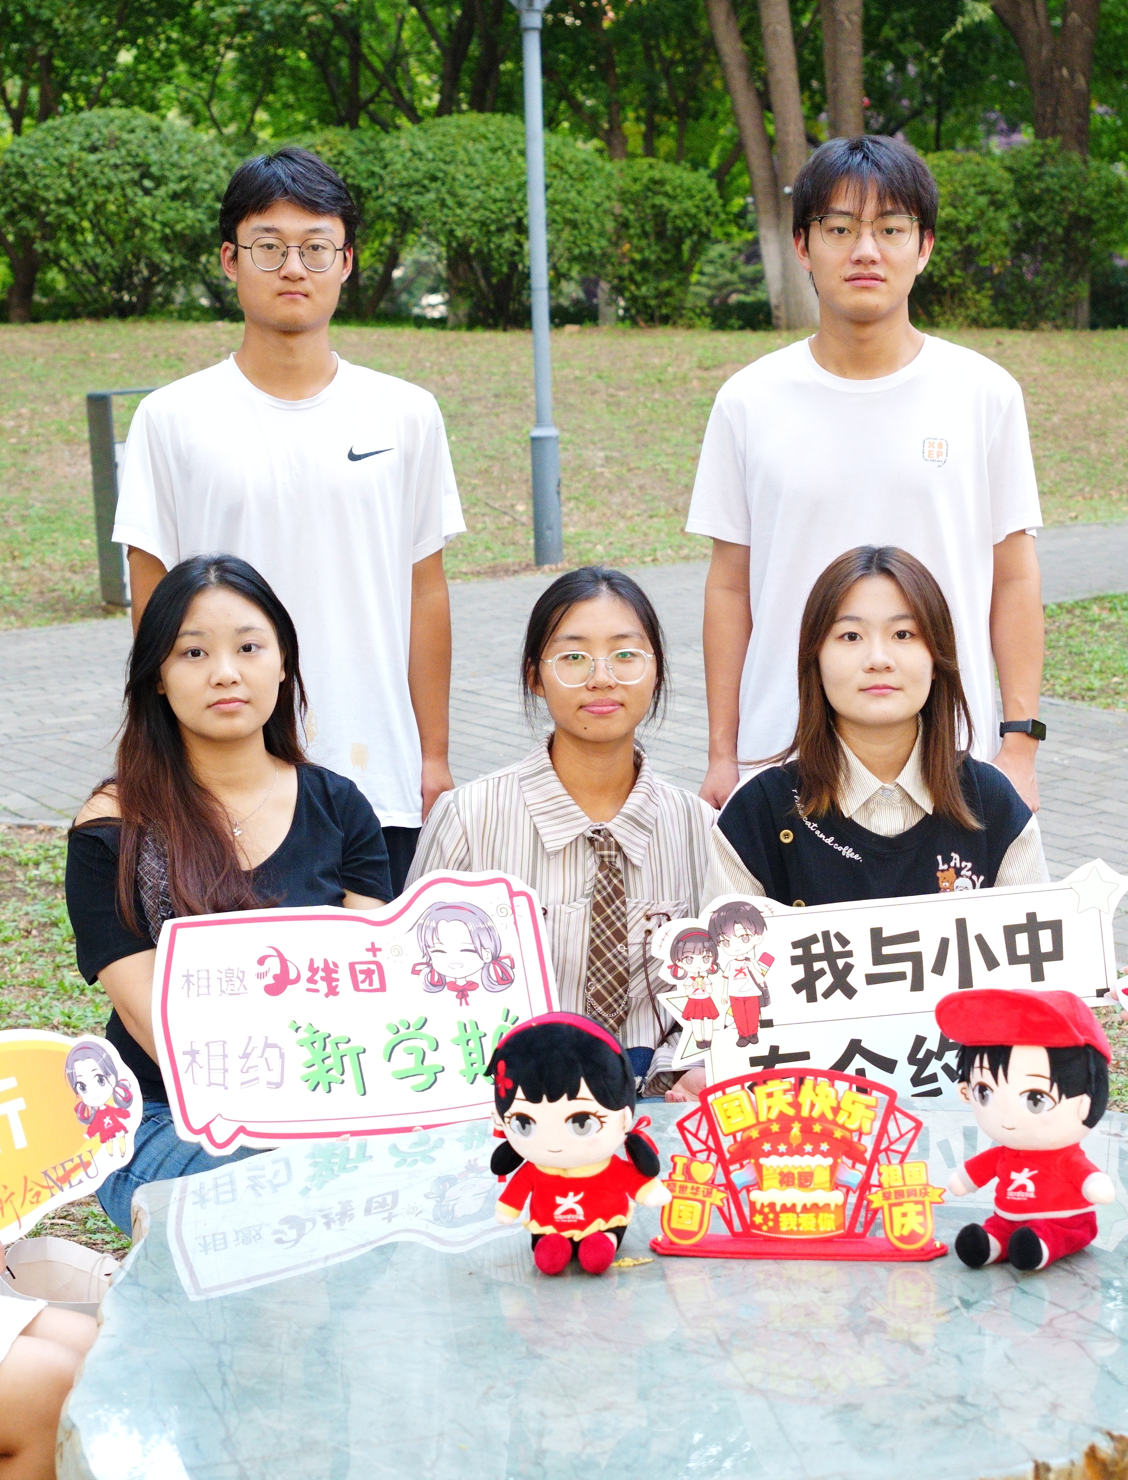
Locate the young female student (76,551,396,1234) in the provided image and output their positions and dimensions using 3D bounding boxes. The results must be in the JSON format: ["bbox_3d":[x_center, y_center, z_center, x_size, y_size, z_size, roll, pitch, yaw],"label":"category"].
[{"bbox_3d":[-0.374,0.454,3.366,0.460,1.280,0.700,-3,10,-5],"label":"young female student"}]

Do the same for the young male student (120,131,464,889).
[{"bbox_3d":[-0.372,0.032,4.259,0.510,1.800,0.300,-3,10,-3],"label":"young male student"}]

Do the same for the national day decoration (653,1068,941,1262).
[{"bbox_3d":[0.223,0.404,2.726,0.280,0.180,0.050,-1,10,5],"label":"national day decoration"}]

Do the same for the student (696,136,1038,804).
[{"bbox_3d":[0.447,0.032,4.128,0.510,1.790,0.300,-1,10,5],"label":"student"}]

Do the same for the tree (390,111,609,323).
[{"bbox_3d":[-0.546,-4.312,23.500,1.850,1.750,1.800,-2,10,0],"label":"tree"}]

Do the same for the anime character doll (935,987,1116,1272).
[{"bbox_3d":[0.445,0.364,2.712,0.160,0.250,0.165,4,11,29],"label":"anime character doll"}]

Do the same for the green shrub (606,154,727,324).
[{"bbox_3d":[0.826,-4.147,23.500,1.150,1.400,1.200,-2,10,0],"label":"green shrub"}]

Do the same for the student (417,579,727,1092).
[{"bbox_3d":[0.040,0.422,3.550,0.460,1.250,0.680,-2,10,-1],"label":"student"}]

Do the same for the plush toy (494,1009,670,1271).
[{"bbox_3d":[0.017,0.378,2.743,0.165,0.240,0.140,0,10,9],"label":"plush toy"}]

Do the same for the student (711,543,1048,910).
[{"bbox_3d":[0.401,0.417,3.453,0.470,1.270,0.680,-1,10,3],"label":"student"}]

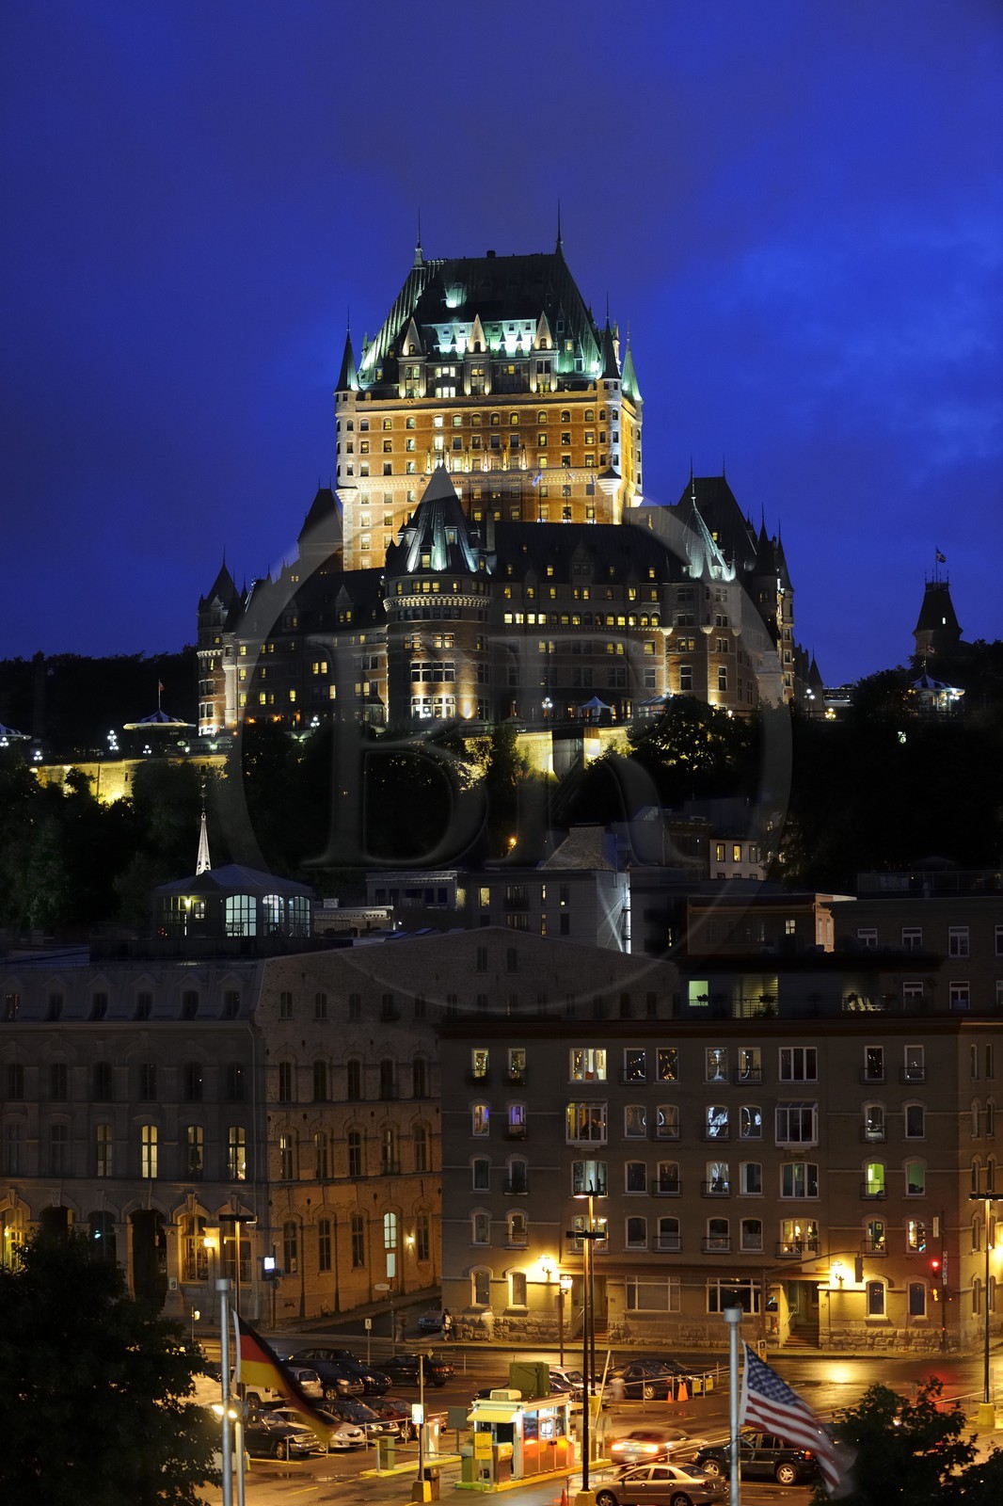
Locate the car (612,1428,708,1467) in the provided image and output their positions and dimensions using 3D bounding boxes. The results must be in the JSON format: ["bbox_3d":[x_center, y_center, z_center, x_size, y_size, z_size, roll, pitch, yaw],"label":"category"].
[{"bbox_3d":[5.945,26.094,126.390,1.750,1.400,4.450,-3,-5,26],"label":"car"}]

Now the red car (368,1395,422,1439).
[{"bbox_3d":[-4.411,26.897,135.254,4.400,1.450,1.730,-4,-6,35],"label":"red car"}]

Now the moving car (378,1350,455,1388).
[{"bbox_3d":[-4.404,28.601,155.063,4.600,1.420,1.760,-3,-6,32],"label":"moving car"}]

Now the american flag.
[{"bbox_3d":[4.089,9.364,47.000,1.500,2.120,0.450,0,-5,0],"label":"american flag"}]

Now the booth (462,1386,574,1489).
[{"bbox_3d":[0.739,24.904,122.016,2.150,3.100,3.950,-3,-6,28],"label":"booth"}]

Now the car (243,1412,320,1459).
[{"bbox_3d":[-9.140,26.291,129.003,4.500,1.660,1.800,-4,-6,35],"label":"car"}]

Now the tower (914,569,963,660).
[{"bbox_3d":[72.374,-22.544,555.000,5.900,15.800,5.900,2,-5,-25],"label":"tower"}]

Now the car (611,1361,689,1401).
[{"bbox_3d":[5.804,28.042,149.338,4.700,1.420,1.800,-3,-6,30],"label":"car"}]

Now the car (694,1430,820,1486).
[{"bbox_3d":[9.215,25.412,120.907,4.680,1.780,1.860,-2,-5,22],"label":"car"}]

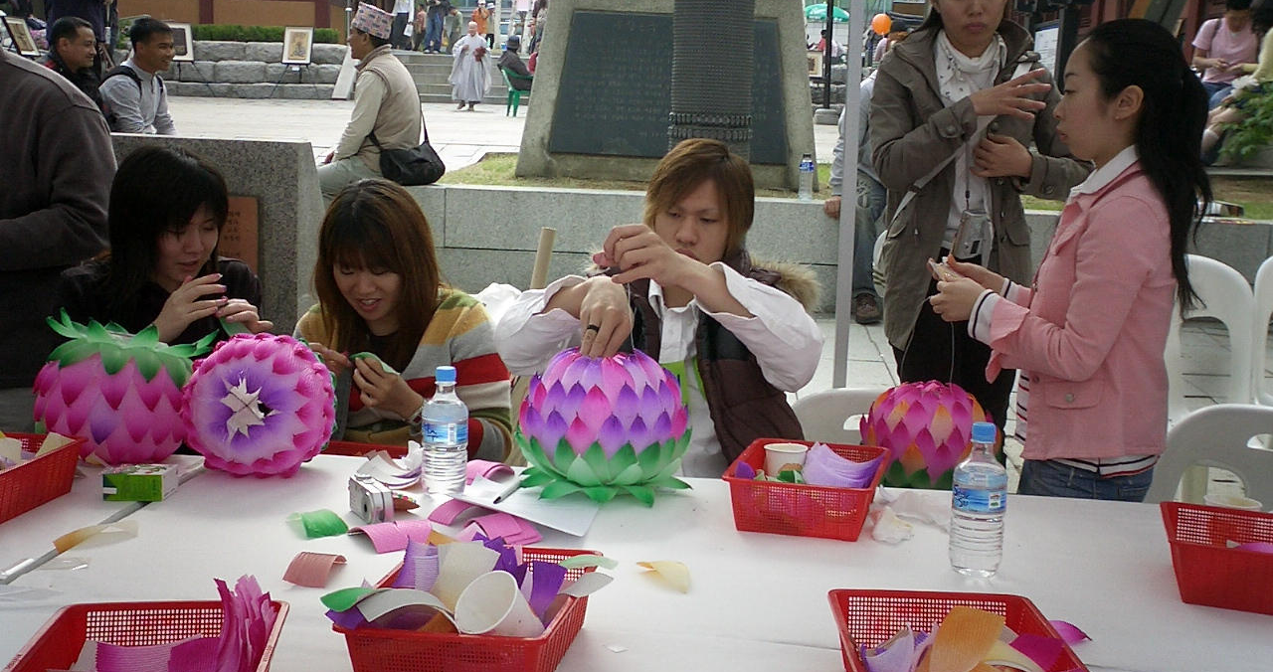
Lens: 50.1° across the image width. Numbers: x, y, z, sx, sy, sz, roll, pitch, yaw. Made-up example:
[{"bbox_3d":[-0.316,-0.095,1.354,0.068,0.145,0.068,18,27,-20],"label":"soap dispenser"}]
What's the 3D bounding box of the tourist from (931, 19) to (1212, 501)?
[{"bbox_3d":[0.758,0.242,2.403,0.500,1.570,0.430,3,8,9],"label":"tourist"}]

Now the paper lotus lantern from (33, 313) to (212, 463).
[{"bbox_3d":[-0.835,0.081,2.219,0.275,0.232,0.275,2,8,0],"label":"paper lotus lantern"}]

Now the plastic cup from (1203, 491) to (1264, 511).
[{"bbox_3d":[0.805,0.260,1.834,0.076,0.080,0.076,2,8,0],"label":"plastic cup"}]

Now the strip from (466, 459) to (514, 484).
[{"bbox_3d":[-0.231,0.212,2.133,0.058,0.032,0.085,7,10,36],"label":"strip"}]

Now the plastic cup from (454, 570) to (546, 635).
[{"bbox_3d":[-0.130,0.287,1.365,0.073,0.077,0.073,0,51,35],"label":"plastic cup"}]

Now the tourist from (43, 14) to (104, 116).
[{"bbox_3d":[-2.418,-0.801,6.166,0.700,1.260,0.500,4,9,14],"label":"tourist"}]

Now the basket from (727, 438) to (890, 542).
[{"bbox_3d":[0.253,0.223,1.989,0.204,0.078,0.283,4,8,14],"label":"basket"}]

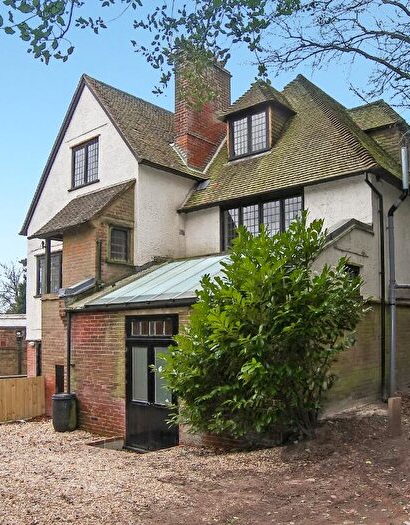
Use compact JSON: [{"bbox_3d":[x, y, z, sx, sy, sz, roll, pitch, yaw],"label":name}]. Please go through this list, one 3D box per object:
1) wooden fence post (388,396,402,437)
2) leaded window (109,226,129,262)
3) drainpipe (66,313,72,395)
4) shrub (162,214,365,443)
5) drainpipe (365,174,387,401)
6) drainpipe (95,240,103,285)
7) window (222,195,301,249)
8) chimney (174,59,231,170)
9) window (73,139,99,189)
[{"bbox_3d":[2.649,2.167,7.350,0.145,0.534,0.145,1,-6,-8],"label":"wooden fence post"},{"bbox_3d":[-2.022,-0.438,12.483,0.120,0.790,0.610,-7,-10,40],"label":"leaded window"},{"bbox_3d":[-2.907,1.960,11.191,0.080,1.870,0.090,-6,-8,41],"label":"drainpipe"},{"bbox_3d":[0.823,0.957,7.400,2.750,3.150,2.350,-1,-8,6],"label":"shrub"},{"bbox_3d":[3.589,0.507,10.960,0.130,4.769,0.580,-4,-8,42],"label":"drainpipe"},{"bbox_3d":[-2.317,0.014,11.549,0.100,1.071,0.100,-6,-8,41],"label":"drainpipe"},{"bbox_3d":[1.331,-0.944,12.734,2.400,1.140,0.140,-7,-10,40],"label":"window"},{"bbox_3d":[-0.016,-4.263,15.916,0.600,3.400,2.000,-7,-10,40],"label":"chimney"},{"bbox_3d":[-3.310,-2.744,14.587,1.200,1.200,0.140,-7,-10,40],"label":"window"}]

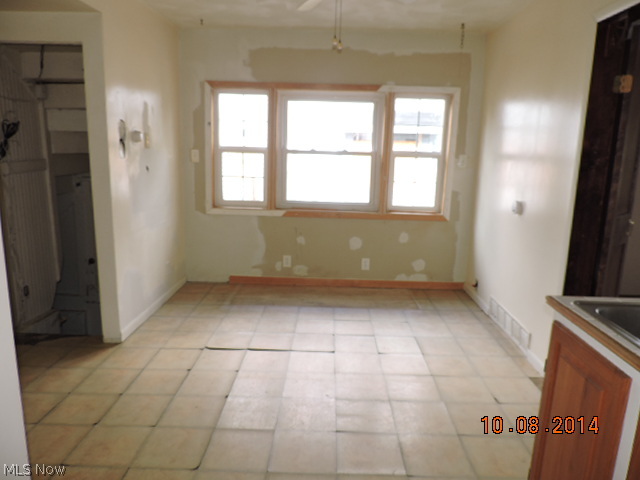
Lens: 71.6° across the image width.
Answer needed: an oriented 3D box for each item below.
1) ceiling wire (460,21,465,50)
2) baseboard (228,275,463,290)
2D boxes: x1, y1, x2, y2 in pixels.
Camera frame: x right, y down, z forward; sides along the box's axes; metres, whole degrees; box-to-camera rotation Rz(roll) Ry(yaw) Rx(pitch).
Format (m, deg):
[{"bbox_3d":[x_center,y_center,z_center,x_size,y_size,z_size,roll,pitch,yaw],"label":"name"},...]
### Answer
[{"bbox_3d":[1.226,-1.750,3.820,0.022,0.212,0.022,1,11,2],"label":"ceiling wire"},{"bbox_3d":[0.256,0.435,4.460,2.355,0.083,0.017,1,11,2],"label":"baseboard"}]

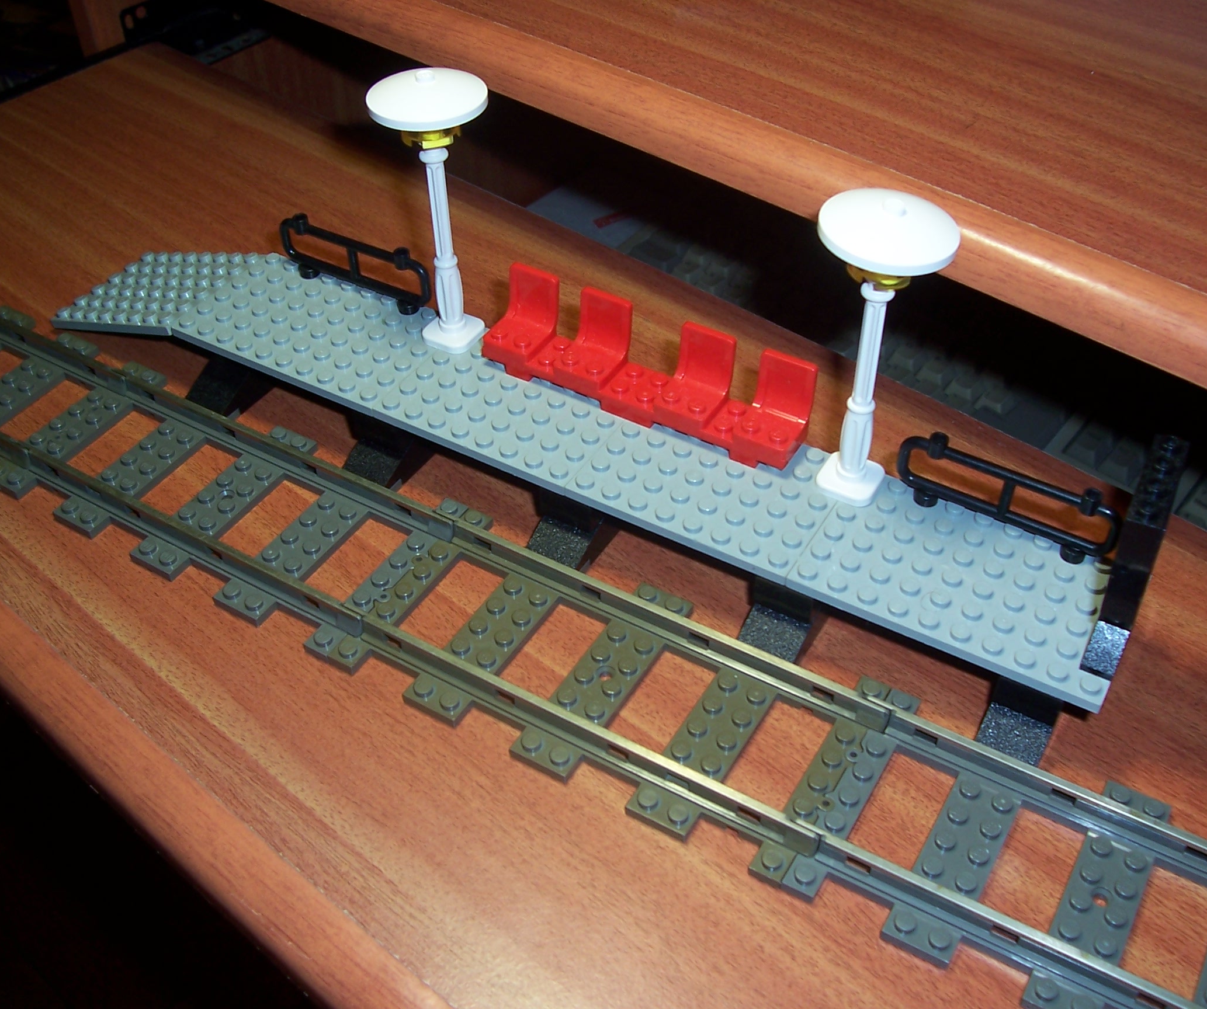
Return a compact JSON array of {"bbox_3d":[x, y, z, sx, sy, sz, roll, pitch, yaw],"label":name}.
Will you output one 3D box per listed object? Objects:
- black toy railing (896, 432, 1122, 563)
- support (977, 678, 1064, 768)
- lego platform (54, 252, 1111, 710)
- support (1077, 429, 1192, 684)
[{"bbox_3d":[0.101,-0.001,0.332,0.059,0.021,0.006,22,48,22],"label":"black toy railing"},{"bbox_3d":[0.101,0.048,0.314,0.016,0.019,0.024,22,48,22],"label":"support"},{"bbox_3d":[-0.026,-0.022,0.384,0.352,0.023,0.048,22,48,22],"label":"lego platform"},{"bbox_3d":[0.122,0.013,0.301,0.008,0.043,0.040,22,48,22],"label":"support"}]

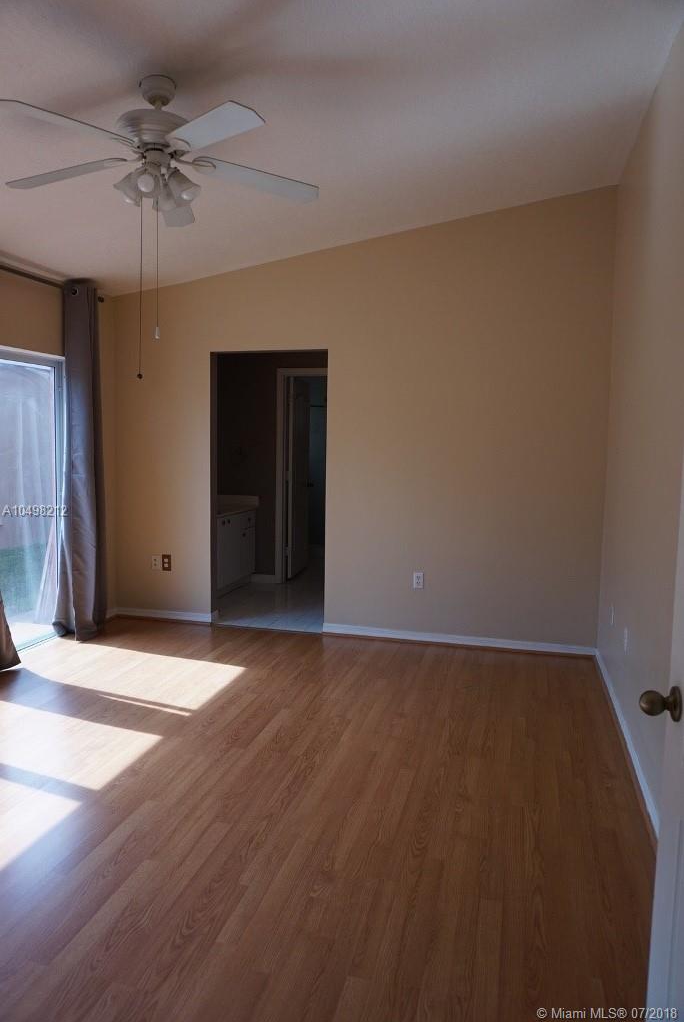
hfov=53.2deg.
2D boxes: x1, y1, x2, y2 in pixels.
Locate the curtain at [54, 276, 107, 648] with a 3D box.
[{"bbox_3d":[-1.831,-0.334,4.835,0.169,2.466,0.389,2,6,14],"label":"curtain"}]

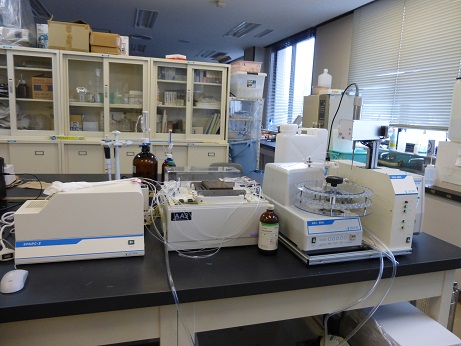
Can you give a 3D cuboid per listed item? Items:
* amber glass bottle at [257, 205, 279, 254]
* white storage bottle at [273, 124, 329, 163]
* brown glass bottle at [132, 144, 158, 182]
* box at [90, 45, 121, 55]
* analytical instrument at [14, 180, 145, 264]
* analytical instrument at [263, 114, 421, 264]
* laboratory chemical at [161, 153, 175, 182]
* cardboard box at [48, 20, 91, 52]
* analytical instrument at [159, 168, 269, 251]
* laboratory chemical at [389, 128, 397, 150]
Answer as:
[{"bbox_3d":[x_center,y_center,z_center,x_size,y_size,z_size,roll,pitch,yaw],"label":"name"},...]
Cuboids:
[{"bbox_3d":[0.139,0.201,1.245,0.071,0.174,0.071,2,9,0],"label":"amber glass bottle"},{"bbox_3d":[0.476,-0.097,2.364,0.300,0.440,0.180,-1,10,-18],"label":"white storage bottle"},{"bbox_3d":[-0.524,-0.027,2.140,0.151,0.289,0.151,-1,10,-18],"label":"brown glass bottle"},{"bbox_3d":[-1.308,-1.256,3.617,0.251,0.067,0.250,-1,10,-18],"label":"box"},{"bbox_3d":[-0.498,0.156,1.186,0.390,0.228,0.183,-1,10,-18],"label":"analytical instrument"},{"bbox_3d":[0.412,0.030,1.389,0.438,0.490,0.445,-1,10,-18],"label":"analytical instrument"},{"bbox_3d":[-0.404,-0.009,2.280,0.092,0.218,0.092,-1,10,-18],"label":"laboratory chemical"},{"bbox_3d":[-1.620,-1.347,3.518,0.367,0.255,0.300,-1,10,-18],"label":"cardboard box"},{"bbox_3d":[-0.107,0.137,1.467,0.377,0.212,0.445,-1,10,-18],"label":"analytical instrument"},{"bbox_3d":[1.694,-0.349,3.605,0.068,0.224,0.068,-1,10,-18],"label":"laboratory chemical"}]

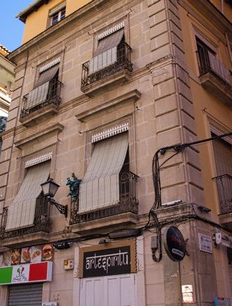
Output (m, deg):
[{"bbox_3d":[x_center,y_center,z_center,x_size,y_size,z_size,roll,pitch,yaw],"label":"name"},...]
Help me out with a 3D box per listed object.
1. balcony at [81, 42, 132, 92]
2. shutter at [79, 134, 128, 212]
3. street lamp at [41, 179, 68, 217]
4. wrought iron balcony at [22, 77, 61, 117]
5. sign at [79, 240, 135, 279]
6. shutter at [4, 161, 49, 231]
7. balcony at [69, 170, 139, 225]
[{"bbox_3d":[-0.276,-2.405,10.442,1.672,1.252,0.395,-17,-30,31],"label":"balcony"},{"bbox_3d":[-0.325,0.469,9.158,1.319,2.184,0.487,-17,-30,31],"label":"shutter"},{"bbox_3d":[-1.660,1.212,9.534,0.400,0.950,0.930,-18,-32,31],"label":"street lamp"},{"bbox_3d":[-2.672,-1.828,12.297,1.660,1.000,0.360,-18,-32,31],"label":"wrought iron balcony"},{"bbox_3d":[-0.232,2.577,8.322,1.646,0.748,0.067,-17,-30,31],"label":"sign"},{"bbox_3d":[-2.698,1.291,10.699,1.280,2.230,0.460,-18,-32,31],"label":"shutter"},{"bbox_3d":[-0.318,1.236,8.790,1.880,1.030,0.420,-18,-32,31],"label":"balcony"}]

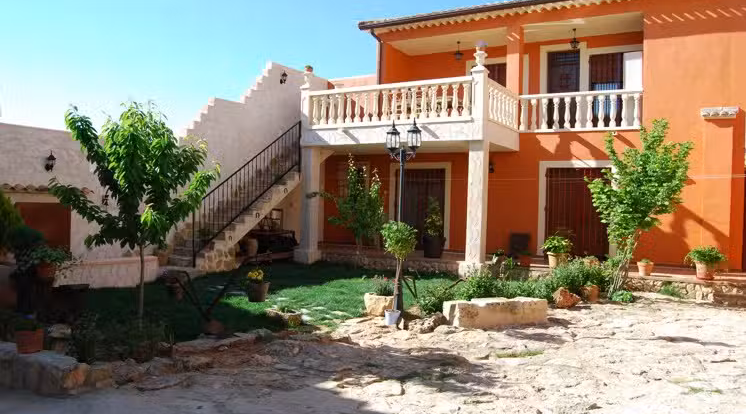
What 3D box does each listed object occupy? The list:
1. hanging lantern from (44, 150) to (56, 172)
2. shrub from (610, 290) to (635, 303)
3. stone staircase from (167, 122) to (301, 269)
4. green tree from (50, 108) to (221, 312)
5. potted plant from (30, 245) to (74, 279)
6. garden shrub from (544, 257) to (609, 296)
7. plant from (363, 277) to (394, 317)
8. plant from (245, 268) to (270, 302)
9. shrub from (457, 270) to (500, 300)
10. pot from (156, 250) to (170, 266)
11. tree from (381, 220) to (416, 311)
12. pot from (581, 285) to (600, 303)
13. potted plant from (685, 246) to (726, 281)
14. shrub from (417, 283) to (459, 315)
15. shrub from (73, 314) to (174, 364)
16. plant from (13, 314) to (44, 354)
[{"bbox_3d":[-5.668,-0.800,9.850,0.210,0.370,0.160,2,1,27],"label":"hanging lantern"},{"bbox_3d":[4.118,1.469,9.250,0.400,0.210,0.360,2,1,24],"label":"shrub"},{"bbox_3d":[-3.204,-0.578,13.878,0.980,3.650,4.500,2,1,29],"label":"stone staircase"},{"bbox_3d":[-2.628,0.100,6.150,1.820,2.440,1.750,1,1,-23],"label":"green tree"},{"bbox_3d":[-4.461,0.762,7.800,0.550,0.460,0.500,2,1,26],"label":"potted plant"},{"bbox_3d":[3.549,1.218,9.750,1.050,0.680,0.850,2,1,26],"label":"garden shrub"},{"bbox_3d":[0.080,1.214,7.750,0.449,0.532,0.405,2,1,26],"label":"plant"},{"bbox_3d":[-1.731,1.158,8.400,0.370,0.500,0.360,1,1,-12],"label":"plant"},{"bbox_3d":[1.553,1.212,8.250,0.660,0.540,0.600,1,1,11],"label":"shrub"},{"bbox_3d":[-4.070,0.984,10.900,0.260,0.320,0.260,1,1,-20],"label":"pot"},{"bbox_3d":[0.324,0.736,7.050,0.459,1.157,0.459,1,1,3],"label":"tree"},{"bbox_3d":[3.571,1.423,9.200,0.310,0.280,0.310,2,1,21],"label":"pot"},{"bbox_3d":[5.993,0.998,10.100,0.660,0.610,0.640,2,1,26],"label":"potted plant"},{"bbox_3d":[0.915,1.294,7.950,0.596,0.418,0.566,1,1,7],"label":"shrub"},{"bbox_3d":[-2.379,1.154,5.300,0.880,0.380,0.600,1,1,-6],"label":"shrub"},{"bbox_3d":[-2.907,1.045,4.750,0.250,0.300,0.250,0,1,-31],"label":"plant"}]

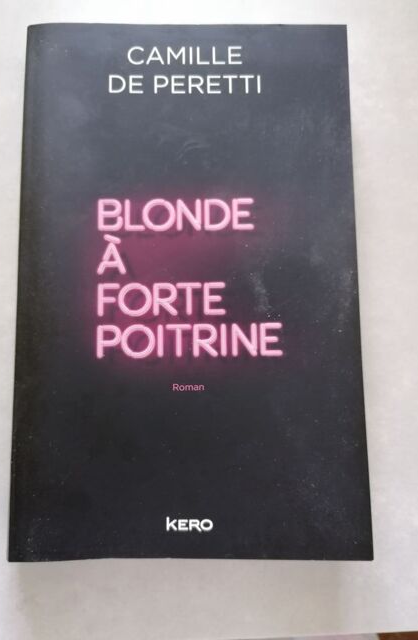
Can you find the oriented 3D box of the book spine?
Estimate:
[{"bbox_3d":[-0.071,-0.017,0.207,0.010,0.018,0.217,0,83,0],"label":"book spine"}]

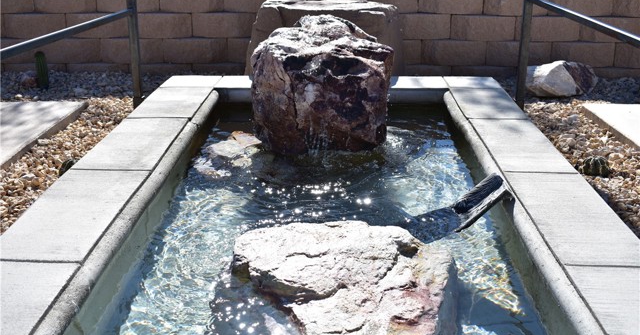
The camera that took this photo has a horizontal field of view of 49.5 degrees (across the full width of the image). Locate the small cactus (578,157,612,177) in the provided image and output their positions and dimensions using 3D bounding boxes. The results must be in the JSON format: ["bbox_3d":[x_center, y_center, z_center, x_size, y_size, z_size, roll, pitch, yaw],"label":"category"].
[{"bbox_3d":[1.155,0.000,2.895,0.115,0.083,0.115,1,20,2],"label":"small cactus"}]

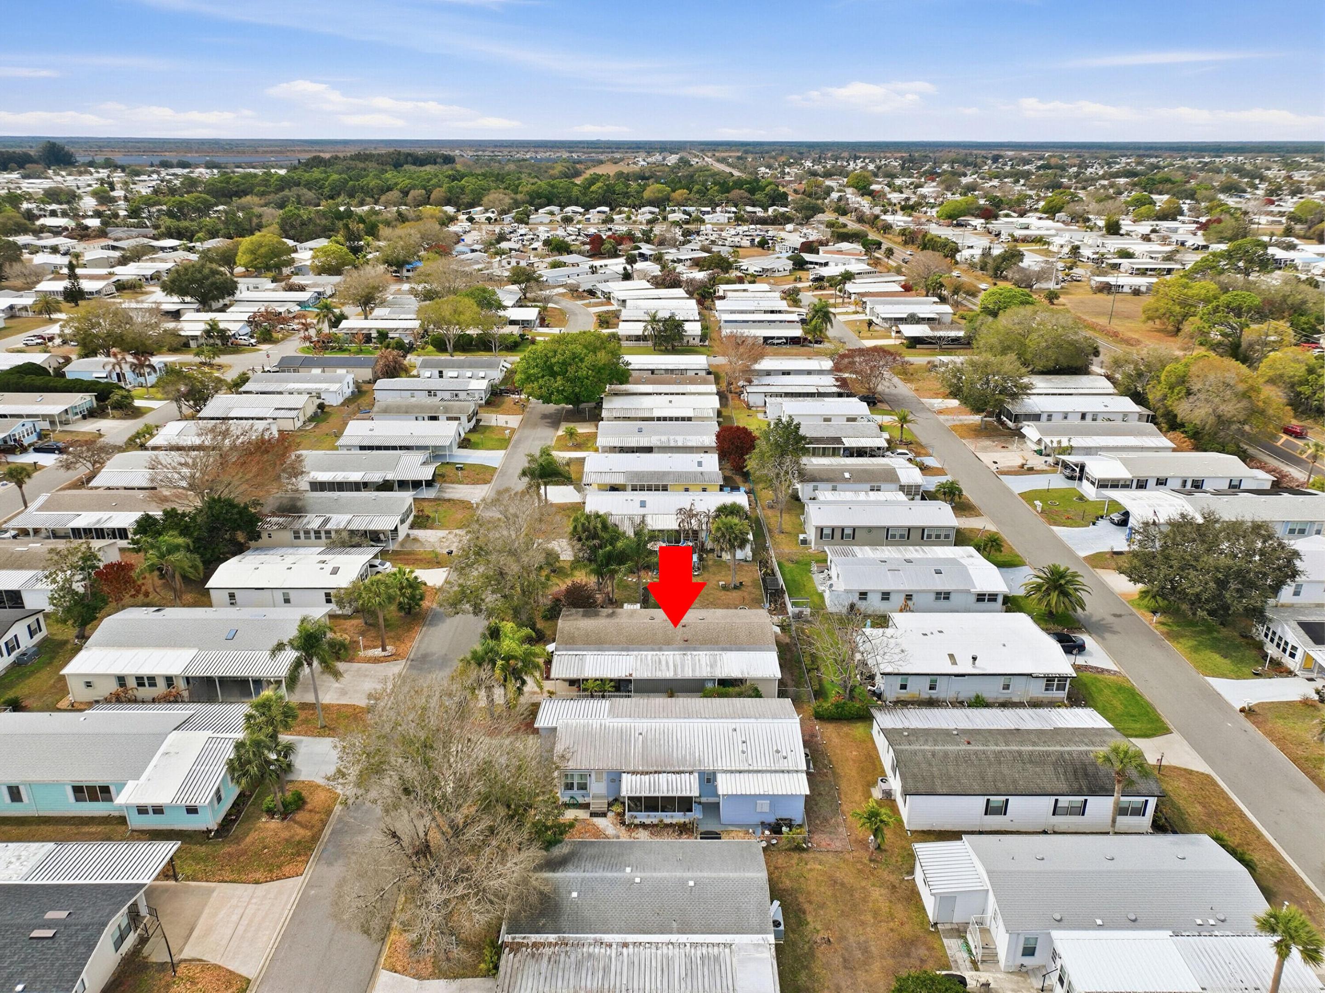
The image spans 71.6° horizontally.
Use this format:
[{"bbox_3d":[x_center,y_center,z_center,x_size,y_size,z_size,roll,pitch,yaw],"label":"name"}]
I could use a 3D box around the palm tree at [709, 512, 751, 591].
[{"bbox_3d":[6.904,5.648,91.743,4.100,7.600,4.100,0,21,0],"label":"palm tree"}]

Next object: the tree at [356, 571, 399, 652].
[{"bbox_3d":[-25.727,10.777,83.593,3.660,7.730,3.660,0,21,0],"label":"tree"}]

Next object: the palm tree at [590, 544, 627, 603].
[{"bbox_3d":[-5.093,7.676,88.644,3.700,6.000,3.700,0,21,0],"label":"palm tree"}]

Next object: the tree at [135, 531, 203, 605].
[{"bbox_3d":[-46.394,7.190,87.029,6.300,7.800,6.300,0,21,0],"label":"tree"}]

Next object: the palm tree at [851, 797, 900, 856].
[{"bbox_3d":[14.120,22.000,60.936,3.210,3.610,3.210,0,21,0],"label":"palm tree"}]

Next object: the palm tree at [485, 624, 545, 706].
[{"bbox_3d":[-11.387,13.660,72.482,4.700,7.700,4.600,0,21,0],"label":"palm tree"}]

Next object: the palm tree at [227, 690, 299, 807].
[{"bbox_3d":[-26.582,17.375,61.744,4.500,8.500,4.200,0,21,0],"label":"palm tree"}]

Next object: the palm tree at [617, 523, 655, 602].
[{"bbox_3d":[-2.222,6.927,88.690,4.000,8.500,4.000,0,21,0],"label":"palm tree"}]

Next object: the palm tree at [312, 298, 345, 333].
[{"bbox_3d":[-77.107,-41.401,211.915,5.600,8.300,5.400,0,21,0],"label":"palm tree"}]

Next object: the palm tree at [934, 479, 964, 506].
[{"bbox_3d":[36.854,-0.419,118.600,3.710,3.350,3.710,0,21,0],"label":"palm tree"}]

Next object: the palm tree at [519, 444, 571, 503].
[{"bbox_3d":[-14.893,-2.712,117.891,6.840,7.850,6.840,0,21,0],"label":"palm tree"}]

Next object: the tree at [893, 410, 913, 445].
[{"bbox_3d":[36.030,-10.519,136.984,3.500,4.900,3.500,0,21,0],"label":"tree"}]

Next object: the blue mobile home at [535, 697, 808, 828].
[{"bbox_3d":[0.283,18.199,65.125,18.900,3.600,10.600,0,21,0],"label":"blue mobile home"}]

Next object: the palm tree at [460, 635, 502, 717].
[{"bbox_3d":[-14.433,14.696,74.011,3.170,7.500,3.170,0,21,0],"label":"palm tree"}]

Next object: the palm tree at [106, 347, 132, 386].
[{"bbox_3d":[-95.328,-22.143,161.575,4.500,7.700,4.500,0,21,0],"label":"palm tree"}]

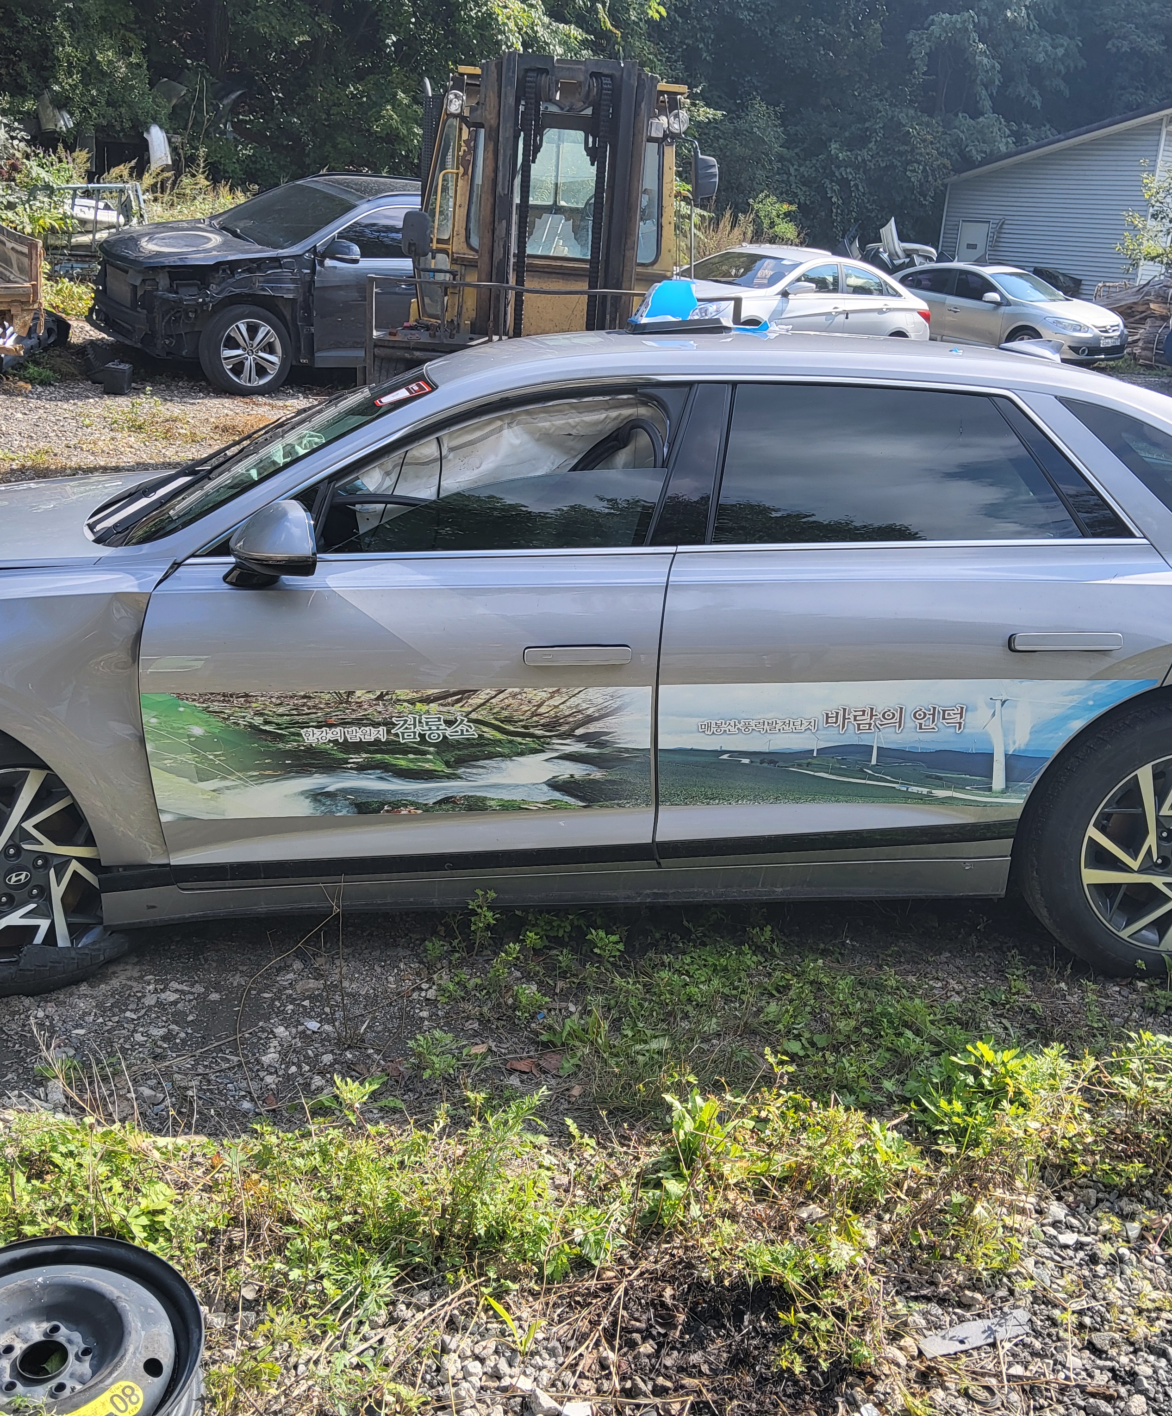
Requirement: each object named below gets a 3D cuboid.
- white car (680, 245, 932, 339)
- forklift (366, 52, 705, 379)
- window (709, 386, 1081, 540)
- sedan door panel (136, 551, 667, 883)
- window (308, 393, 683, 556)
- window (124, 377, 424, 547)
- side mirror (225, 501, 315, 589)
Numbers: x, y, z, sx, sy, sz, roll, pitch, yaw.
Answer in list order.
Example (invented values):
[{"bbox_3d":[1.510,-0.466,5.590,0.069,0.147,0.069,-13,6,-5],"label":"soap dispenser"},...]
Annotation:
[{"bbox_3d":[2.288,-4.905,17.482,4.820,1.470,1.835,-10,25,-42],"label":"white car"},{"bbox_3d":[-0.392,-3.054,9.800,1.650,2.450,3.100,-4,20,-15],"label":"forklift"},{"bbox_3d":[0.677,-0.545,3.133,0.830,0.375,0.050,-2,-14,-3],"label":"window"},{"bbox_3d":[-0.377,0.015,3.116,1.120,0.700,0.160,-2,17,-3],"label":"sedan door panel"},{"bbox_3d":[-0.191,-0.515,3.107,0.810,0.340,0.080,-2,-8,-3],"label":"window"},{"bbox_3d":[-0.759,-0.722,3.818,0.810,0.120,1.400,-28,15,5],"label":"window"},{"bbox_3d":[-0.637,-0.339,2.896,0.180,0.180,0.215,-2,17,-3],"label":"side mirror"}]

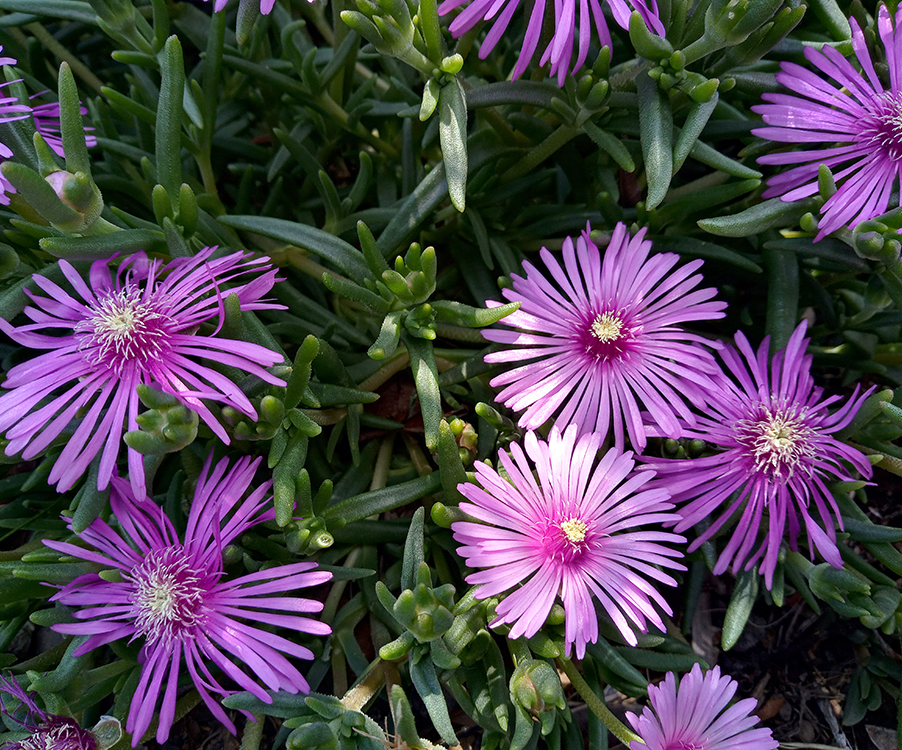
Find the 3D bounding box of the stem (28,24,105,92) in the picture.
[{"bbox_3d":[-0.119,-0.098,0.250,0.033,0.004,0.004,42,90,-11],"label":"stem"}]

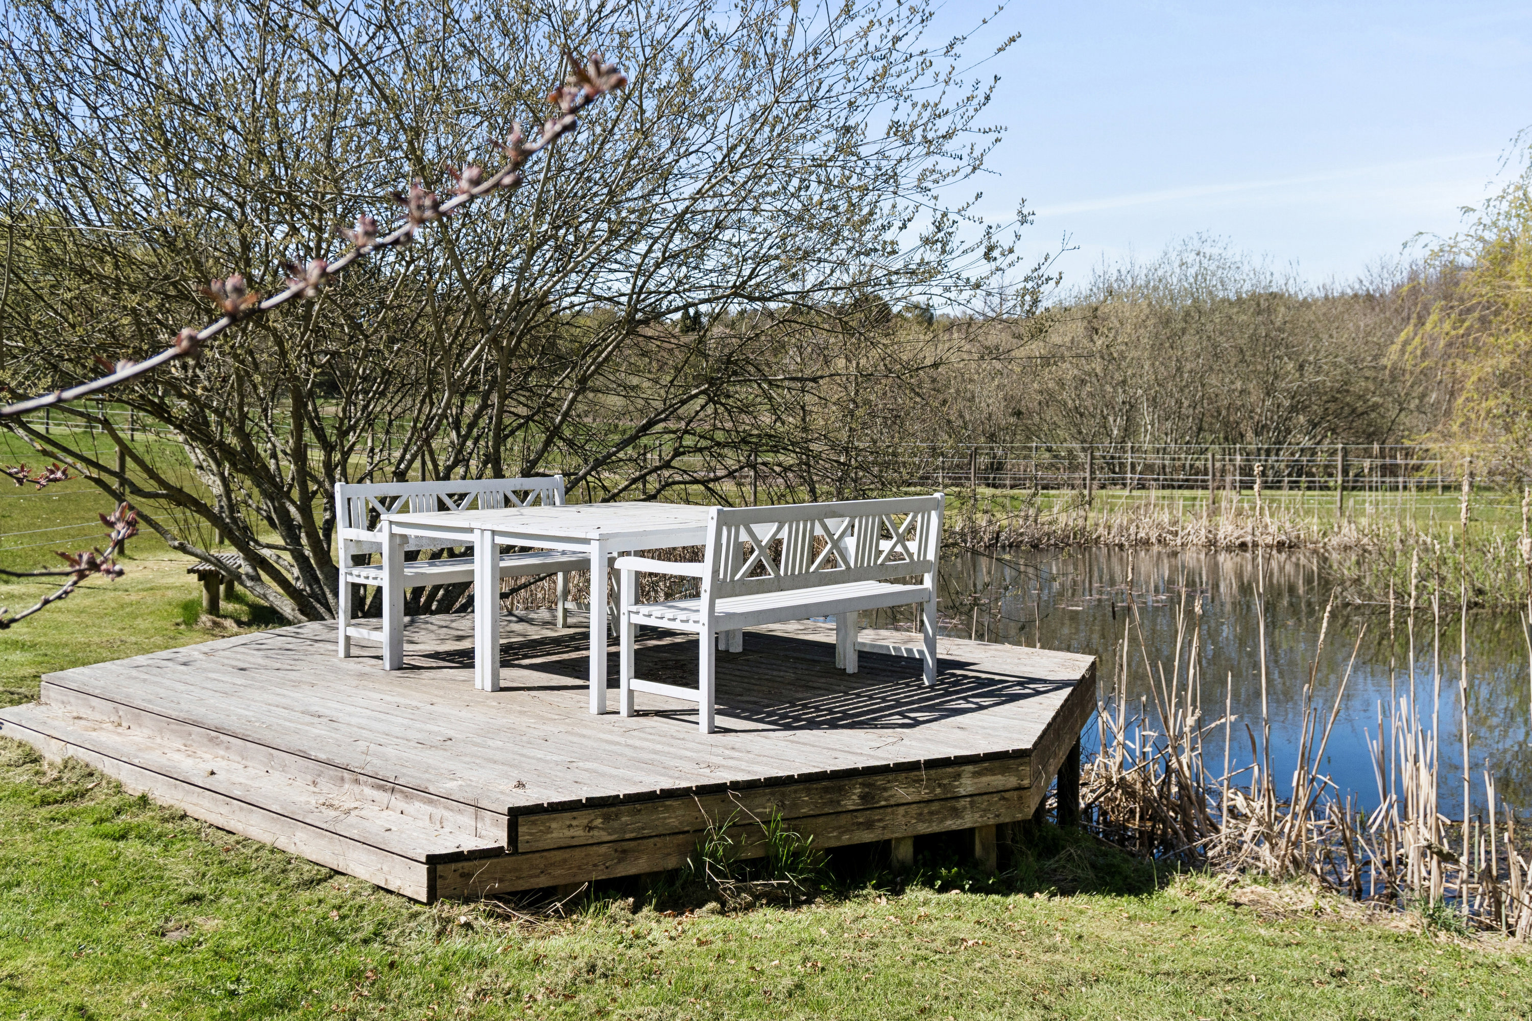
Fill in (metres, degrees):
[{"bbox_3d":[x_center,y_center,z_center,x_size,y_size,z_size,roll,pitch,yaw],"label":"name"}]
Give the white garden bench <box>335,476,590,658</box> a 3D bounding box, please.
[{"bbox_3d":[-1.485,0.290,7.564,0.590,0.896,1.527,4,5,40],"label":"white garden bench"}]

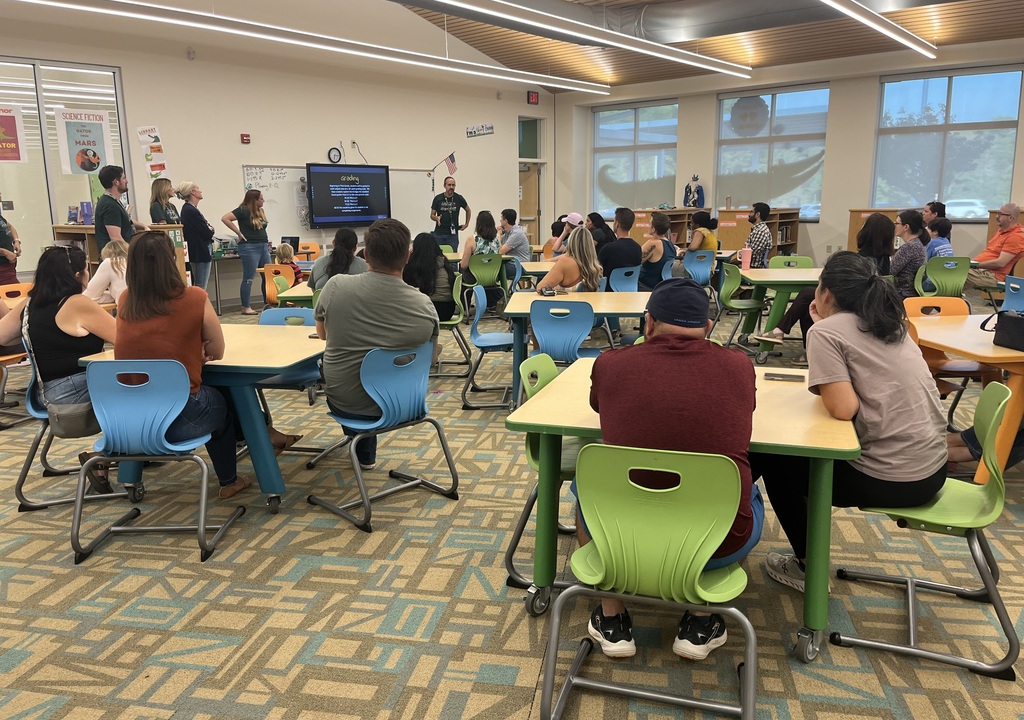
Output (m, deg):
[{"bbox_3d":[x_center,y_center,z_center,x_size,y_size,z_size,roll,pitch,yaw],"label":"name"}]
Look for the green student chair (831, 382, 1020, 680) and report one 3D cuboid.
[{"bbox_3d":[1.243,0.434,2.327,0.480,0.775,0.500,4,12,24],"label":"green student chair"}]

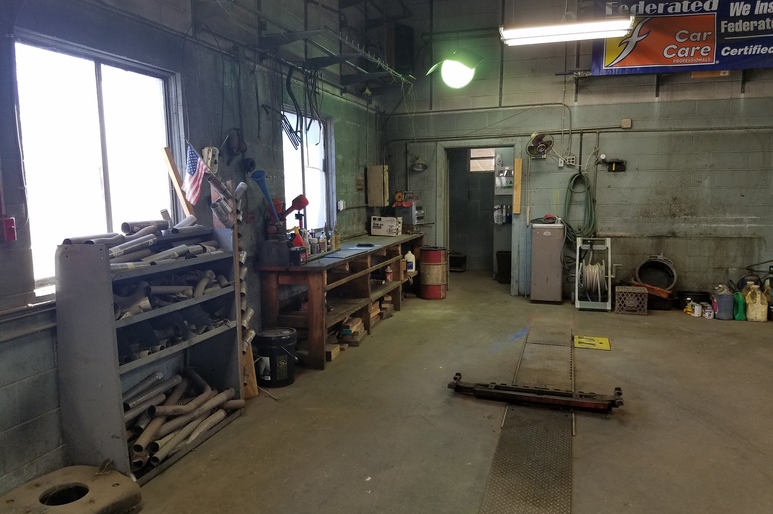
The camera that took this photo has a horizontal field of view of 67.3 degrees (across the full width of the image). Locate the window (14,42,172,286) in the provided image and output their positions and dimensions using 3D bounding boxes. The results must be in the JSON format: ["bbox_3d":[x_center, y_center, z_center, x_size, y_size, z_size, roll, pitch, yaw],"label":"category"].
[{"bbox_3d":[-1.568,-0.500,3.301,0.090,1.170,1.070,2,7,17],"label":"window"}]

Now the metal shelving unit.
[{"bbox_3d":[-1.309,0.480,3.389,0.440,1.210,1.000,2,7,17],"label":"metal shelving unit"}]

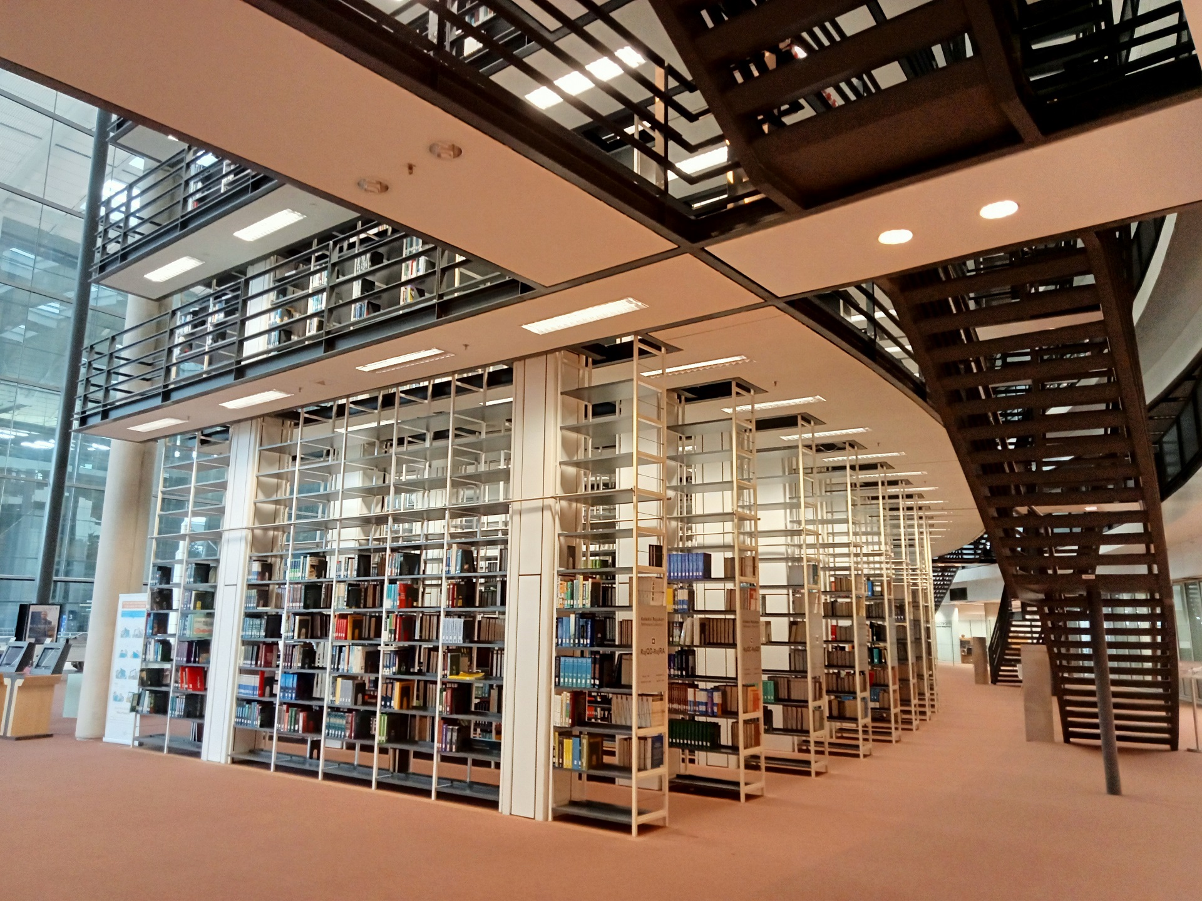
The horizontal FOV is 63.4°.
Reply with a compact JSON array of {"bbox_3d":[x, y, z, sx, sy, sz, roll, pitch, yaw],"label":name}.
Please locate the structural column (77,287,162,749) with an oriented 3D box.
[{"bbox_3d":[-7.128,0.870,14.584,0.641,6.647,0.641,-8,-13,38],"label":"structural column"}]

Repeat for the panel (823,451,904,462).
[{"bbox_3d":[3.961,0.098,14.609,1.211,0.070,0.255,-8,-13,38],"label":"panel"}]

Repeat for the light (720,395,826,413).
[{"bbox_3d":[1.987,-0.538,11.231,1.211,0.070,0.255,-8,-13,38],"label":"light"}]

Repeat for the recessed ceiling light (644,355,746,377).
[{"bbox_3d":[0.947,-0.828,9.700,1.211,0.070,0.255,-8,-13,38],"label":"recessed ceiling light"}]

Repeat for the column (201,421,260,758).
[{"bbox_3d":[-4.501,1.723,12.274,0.585,4.203,0.450,-8,-13,38],"label":"column"}]

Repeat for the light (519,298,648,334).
[{"bbox_3d":[-0.152,-1.123,8.143,1.211,0.070,0.255,-8,-13,38],"label":"light"}]

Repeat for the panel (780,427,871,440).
[{"bbox_3d":[2.975,-0.223,12.903,1.211,0.070,0.255,-8,-13,38],"label":"panel"}]

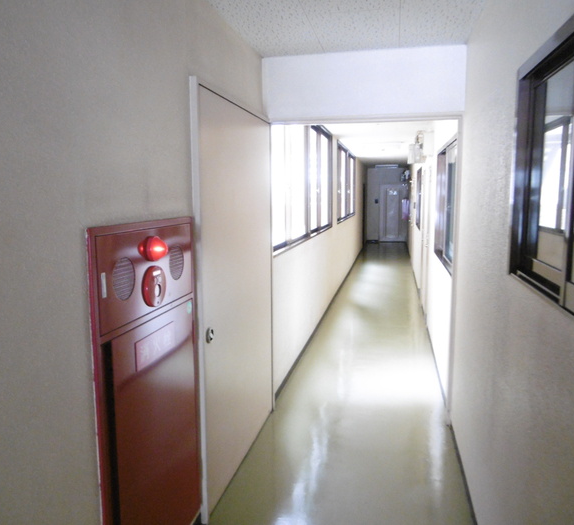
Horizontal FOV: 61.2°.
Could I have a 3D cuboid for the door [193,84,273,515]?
[{"bbox_3d":[-0.266,0.158,2.817,0.045,2.031,1.201,2,8,12],"label":"door"}]

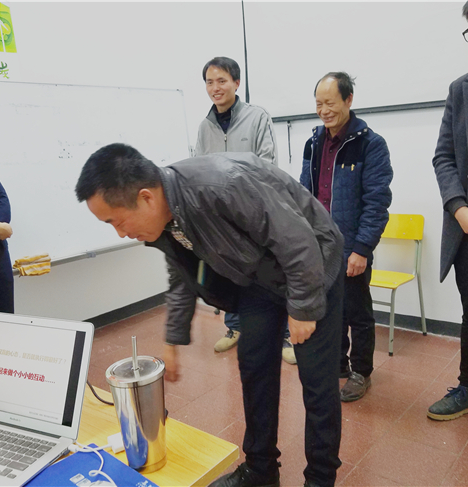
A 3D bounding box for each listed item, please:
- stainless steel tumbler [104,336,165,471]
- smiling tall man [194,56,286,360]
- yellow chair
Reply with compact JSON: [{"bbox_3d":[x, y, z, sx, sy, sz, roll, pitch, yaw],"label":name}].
[{"bbox_3d":[-0.157,0.265,0.822,0.096,0.228,0.096,-4,11,0],"label":"stainless steel tumbler"},{"bbox_3d":[0.083,-0.192,2.921,0.540,1.770,0.360,2,13,28],"label":"smiling tall man"},{"bbox_3d":[0.930,0.232,3.032,0.400,0.776,0.435,5,15,41],"label":"yellow chair"}]

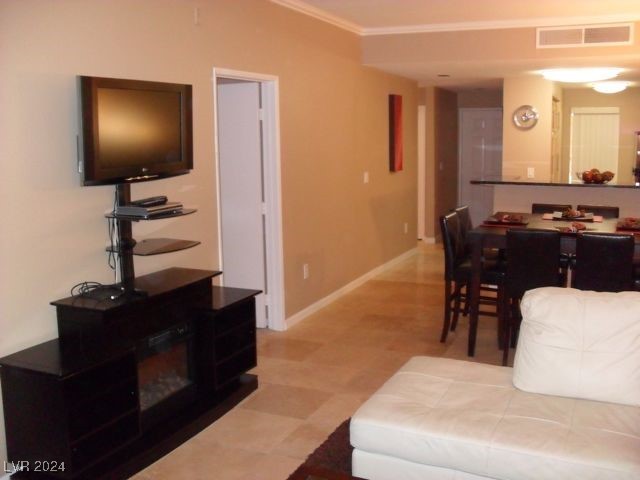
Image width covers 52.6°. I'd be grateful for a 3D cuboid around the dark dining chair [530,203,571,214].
[{"bbox_3d":[2.015,0.199,5.731,0.400,0.990,0.530,3,10,24],"label":"dark dining chair"}]

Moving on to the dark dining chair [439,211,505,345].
[{"bbox_3d":[1.230,0.307,5.095,0.530,0.990,0.400,3,10,24],"label":"dark dining chair"}]

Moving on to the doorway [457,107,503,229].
[{"bbox_3d":[2.735,-1.143,10.782,0.920,2.080,0.120,3,10,24],"label":"doorway"}]

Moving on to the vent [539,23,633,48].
[{"bbox_3d":[2.380,-1.842,5.838,0.800,0.190,0.030,3,10,24],"label":"vent"}]

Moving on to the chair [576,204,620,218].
[{"bbox_3d":[2.368,0.224,5.575,0.400,0.990,0.530,3,10,24],"label":"chair"}]

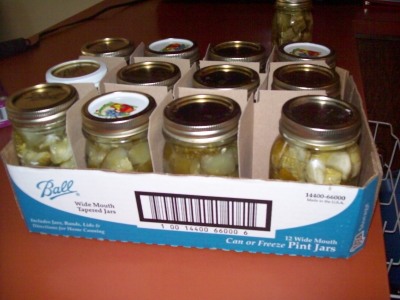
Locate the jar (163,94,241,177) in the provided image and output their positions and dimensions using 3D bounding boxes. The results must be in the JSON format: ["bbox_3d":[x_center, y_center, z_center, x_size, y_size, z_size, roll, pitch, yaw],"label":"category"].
[{"bbox_3d":[0.006,0.016,0.444,0.084,0.130,0.084,3,31,9],"label":"jar"}]

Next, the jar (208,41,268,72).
[{"bbox_3d":[0.055,-0.083,0.604,0.084,0.130,0.084,3,31,9],"label":"jar"}]

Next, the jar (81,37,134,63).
[{"bbox_3d":[-0.128,-0.092,0.621,0.081,0.129,0.081,-2,32,1],"label":"jar"}]

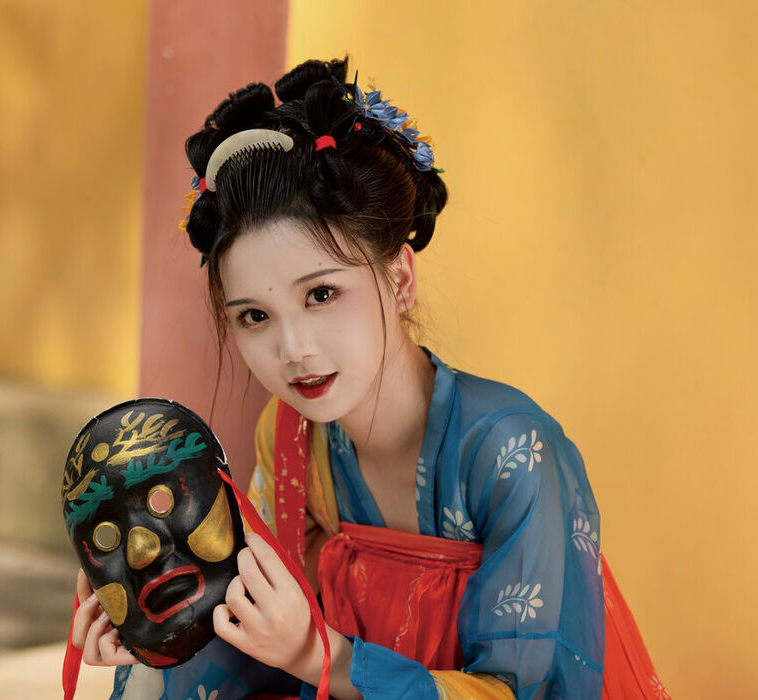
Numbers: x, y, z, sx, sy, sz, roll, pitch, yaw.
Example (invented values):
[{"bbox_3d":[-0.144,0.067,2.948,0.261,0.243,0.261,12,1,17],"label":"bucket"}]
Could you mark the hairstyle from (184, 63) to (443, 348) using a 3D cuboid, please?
[{"bbox_3d":[-0.053,-0.114,2.530,0.210,0.235,0.235,-18,8,22],"label":"hairstyle"}]

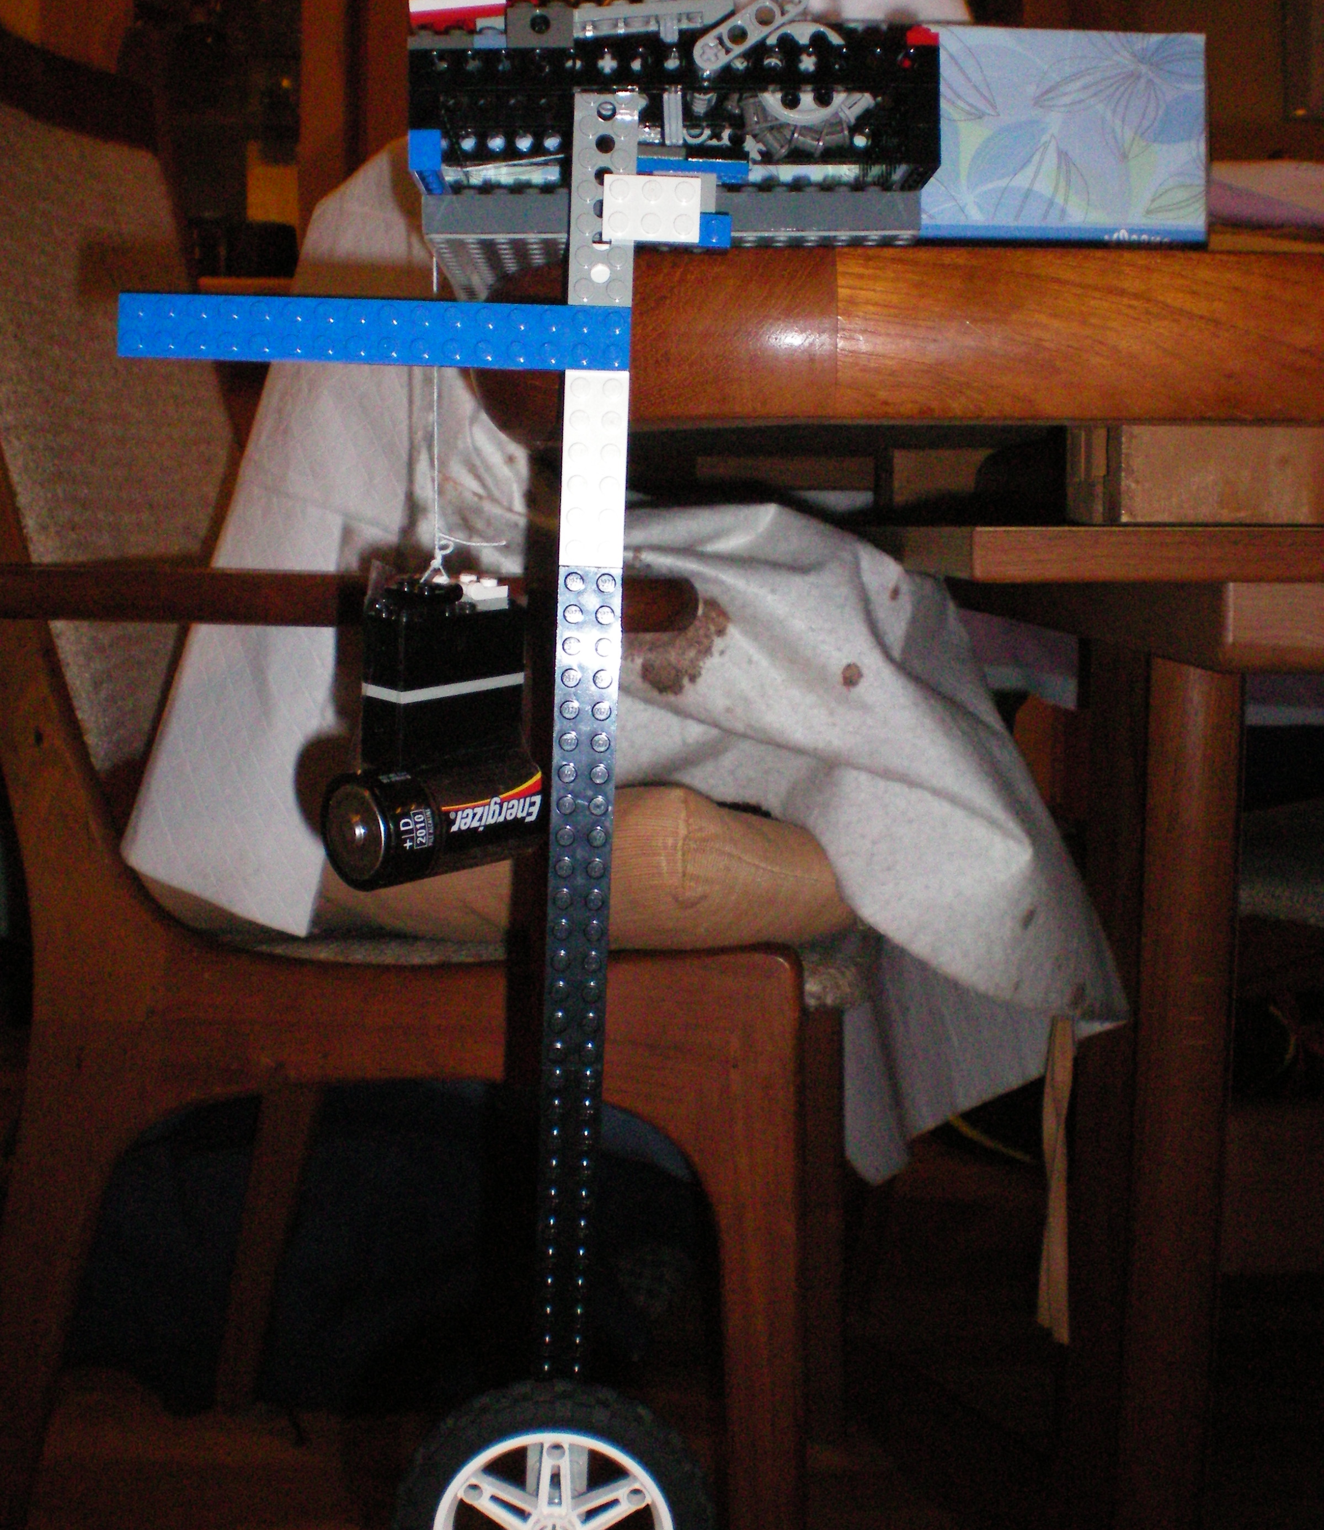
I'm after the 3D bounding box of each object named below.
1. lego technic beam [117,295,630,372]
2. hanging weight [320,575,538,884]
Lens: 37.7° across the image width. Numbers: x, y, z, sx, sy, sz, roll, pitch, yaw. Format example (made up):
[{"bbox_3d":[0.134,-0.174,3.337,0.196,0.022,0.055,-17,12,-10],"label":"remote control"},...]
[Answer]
[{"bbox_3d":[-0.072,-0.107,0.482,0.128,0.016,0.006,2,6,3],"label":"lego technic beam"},{"bbox_3d":[-0.062,-0.009,0.552,0.034,0.083,0.060,13,16,39],"label":"hanging weight"}]

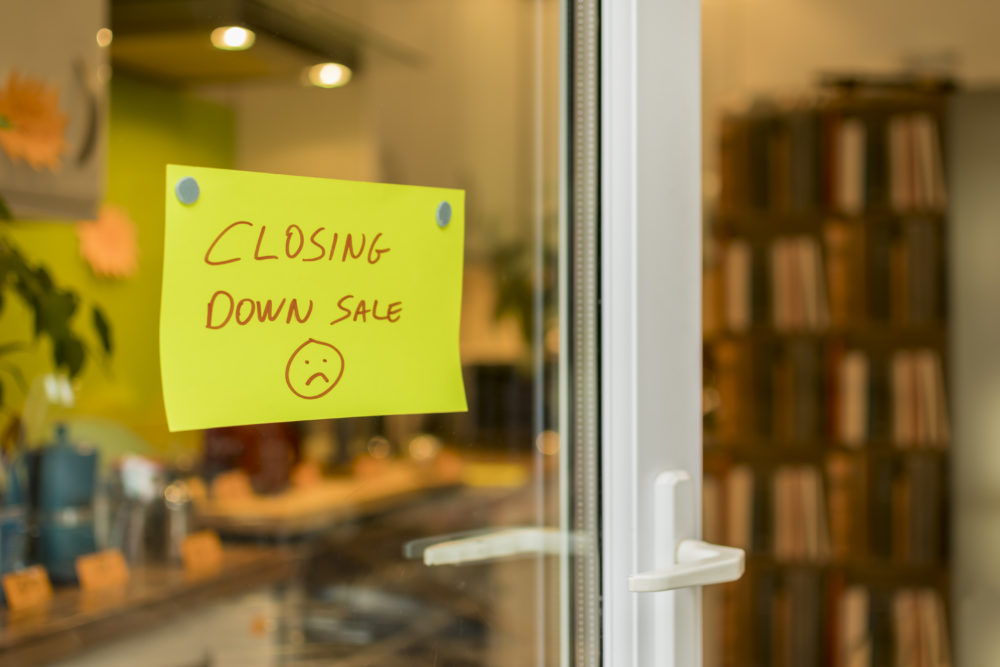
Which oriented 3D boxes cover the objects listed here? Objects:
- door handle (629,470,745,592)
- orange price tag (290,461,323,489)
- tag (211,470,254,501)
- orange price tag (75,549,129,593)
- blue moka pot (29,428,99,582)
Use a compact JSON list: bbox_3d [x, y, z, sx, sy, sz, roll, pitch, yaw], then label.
[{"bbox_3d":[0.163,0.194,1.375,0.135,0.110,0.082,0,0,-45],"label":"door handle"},{"bbox_3d":[-0.371,0.268,2.750,0.026,0.037,0.098,0,0,20],"label":"orange price tag"},{"bbox_3d":[-0.474,0.268,2.538,0.026,0.037,0.098,0,0,20],"label":"tag"},{"bbox_3d":[-0.545,0.322,1.971,0.026,0.037,0.098,0,0,20],"label":"orange price tag"},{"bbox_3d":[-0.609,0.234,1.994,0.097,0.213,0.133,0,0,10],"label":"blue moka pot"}]

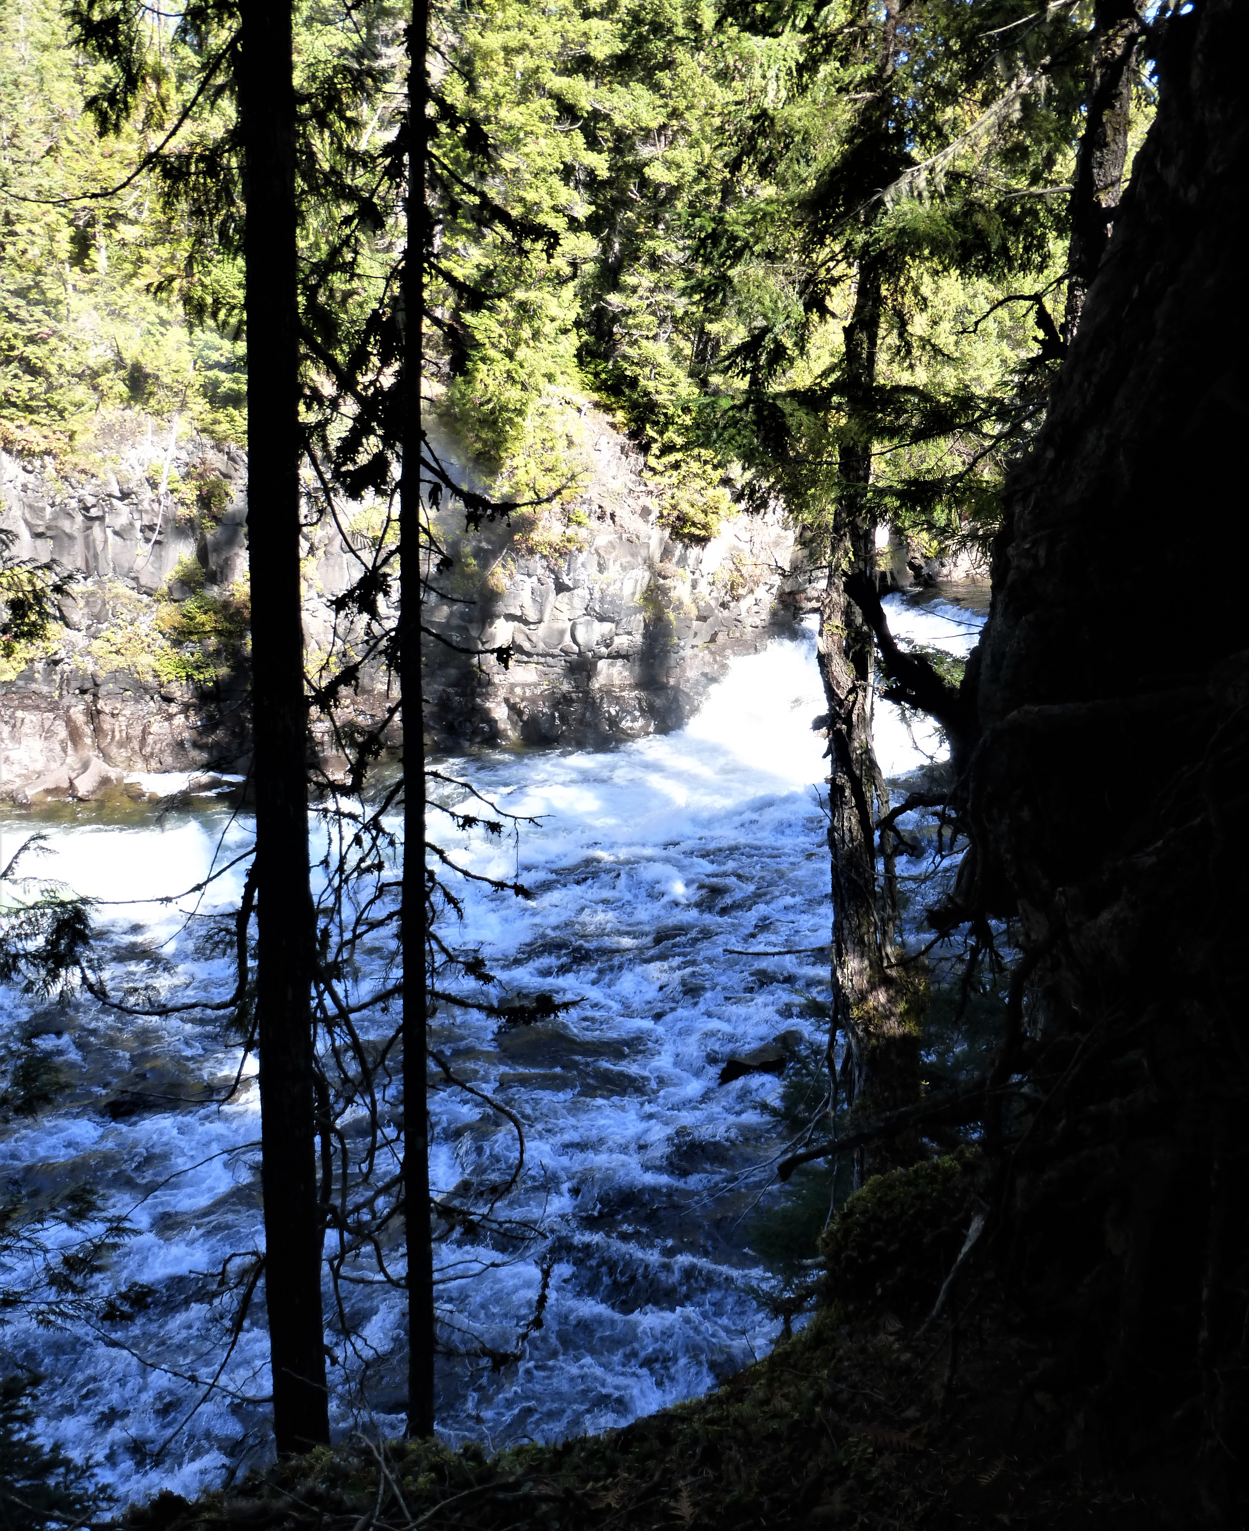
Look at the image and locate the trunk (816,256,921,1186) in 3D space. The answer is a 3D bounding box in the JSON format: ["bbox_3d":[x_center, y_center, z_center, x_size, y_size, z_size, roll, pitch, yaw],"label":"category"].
[{"bbox_3d":[1.211,-0.074,5.700,0.470,4.612,0.420,0,11,0],"label":"trunk"}]

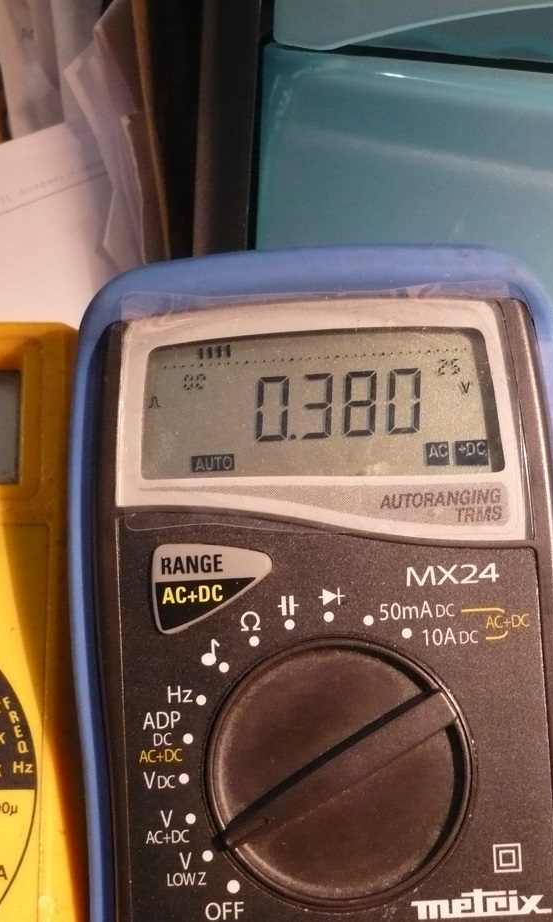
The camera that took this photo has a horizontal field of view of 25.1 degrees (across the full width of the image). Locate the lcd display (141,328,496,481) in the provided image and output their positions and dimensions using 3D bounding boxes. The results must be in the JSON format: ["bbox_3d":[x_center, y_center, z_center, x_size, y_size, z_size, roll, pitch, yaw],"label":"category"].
[{"bbox_3d":[0.008,-0.010,0.214,0.061,0.025,0.006,-3,-6,1],"label":"lcd display"}]

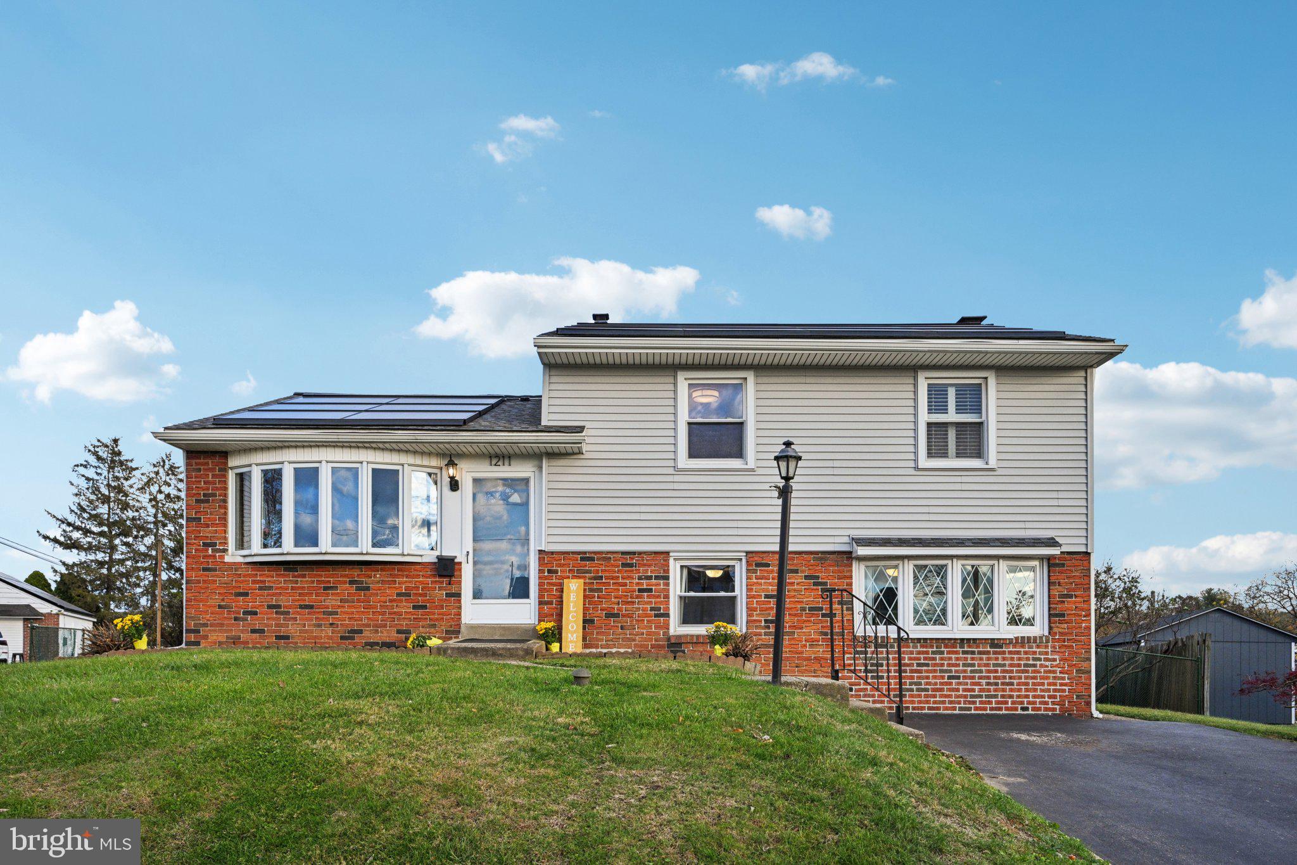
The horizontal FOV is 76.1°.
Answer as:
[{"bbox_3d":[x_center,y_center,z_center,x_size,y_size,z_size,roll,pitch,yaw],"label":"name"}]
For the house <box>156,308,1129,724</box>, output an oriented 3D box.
[{"bbox_3d":[-0.080,0.850,14.300,12.200,5.900,8.100,0,-1,0],"label":"house"}]

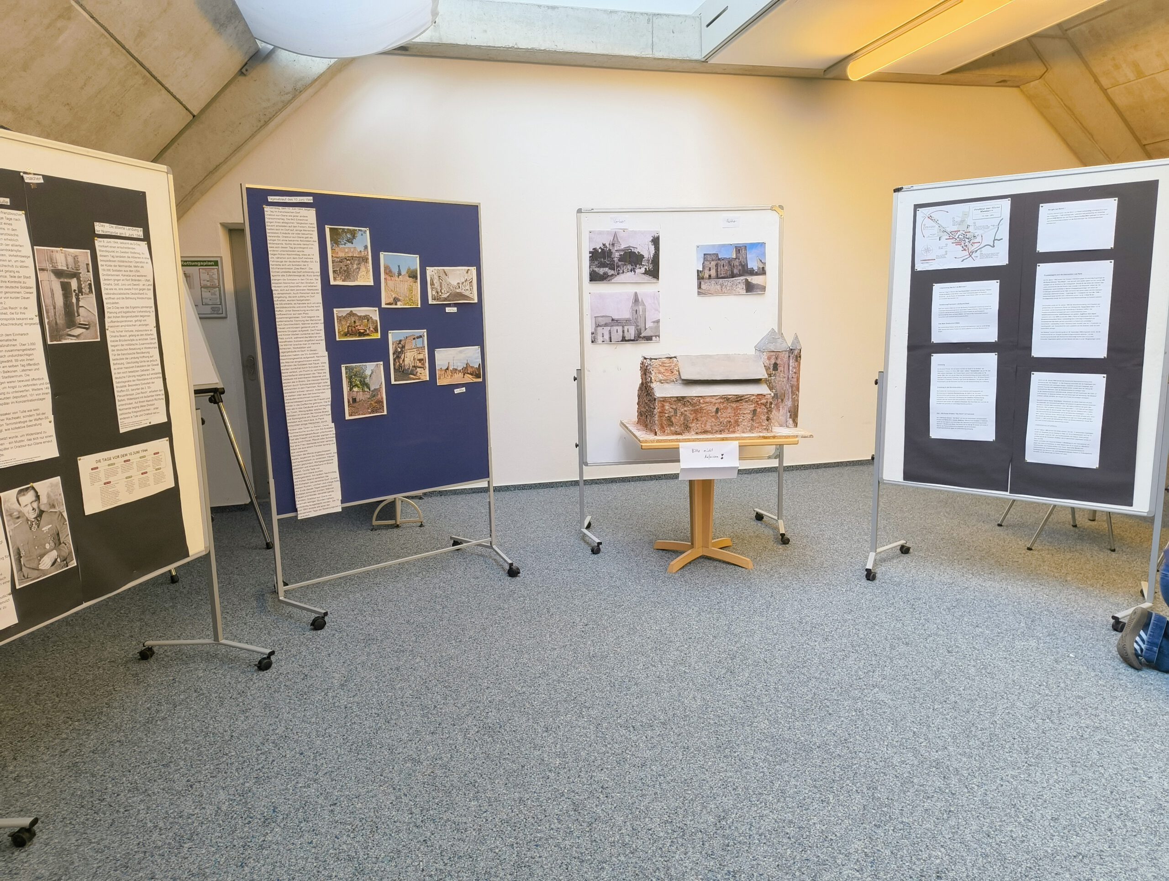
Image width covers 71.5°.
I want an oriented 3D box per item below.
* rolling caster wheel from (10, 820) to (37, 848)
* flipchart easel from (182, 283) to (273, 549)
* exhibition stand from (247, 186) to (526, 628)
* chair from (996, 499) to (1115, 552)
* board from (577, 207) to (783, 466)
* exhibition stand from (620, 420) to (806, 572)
[{"bbox_3d":[-1.541,1.083,2.235,0.056,0.062,0.050,5,11,32],"label":"rolling caster wheel"},{"bbox_3d":[-2.487,-0.248,4.725,0.860,1.920,0.800,3,10,23],"label":"flipchart easel"},{"bbox_3d":[-1.003,-0.214,4.117,1.250,1.990,0.660,-9,12,-39],"label":"exhibition stand"},{"bbox_3d":[2.790,0.174,4.775,0.560,0.830,0.540,0,10,8],"label":"chair"},{"bbox_3d":[0.589,-0.615,4.883,1.225,1.525,0.035,-2,9,-4],"label":"board"},{"bbox_3d":[0.678,0.303,4.562,0.830,0.755,0.800,-2,9,-4],"label":"exhibition stand"}]

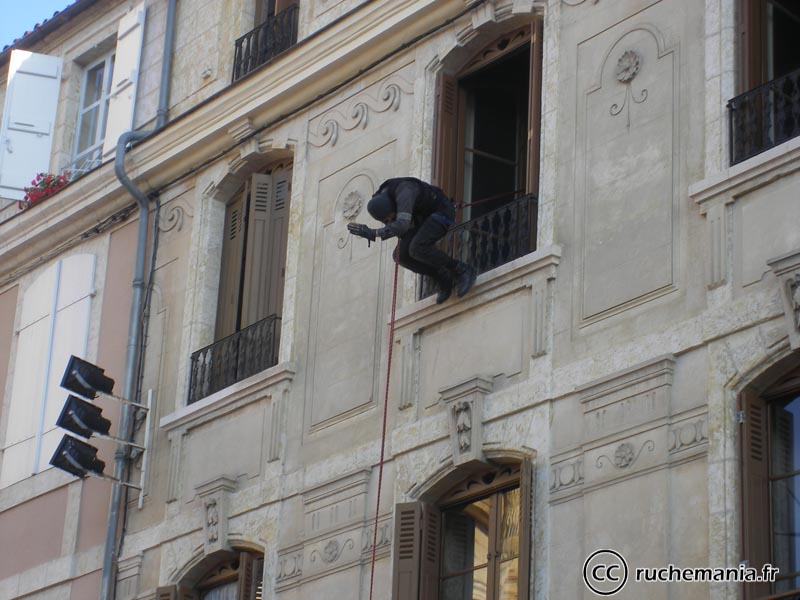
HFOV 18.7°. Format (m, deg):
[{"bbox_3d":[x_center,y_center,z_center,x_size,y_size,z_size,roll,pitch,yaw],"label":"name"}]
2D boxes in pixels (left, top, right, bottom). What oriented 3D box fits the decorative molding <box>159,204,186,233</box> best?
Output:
[{"bbox_3d":[-2.013,-0.731,21.365,0.040,0.220,0.440,17,-25,-33],"label":"decorative molding"}]

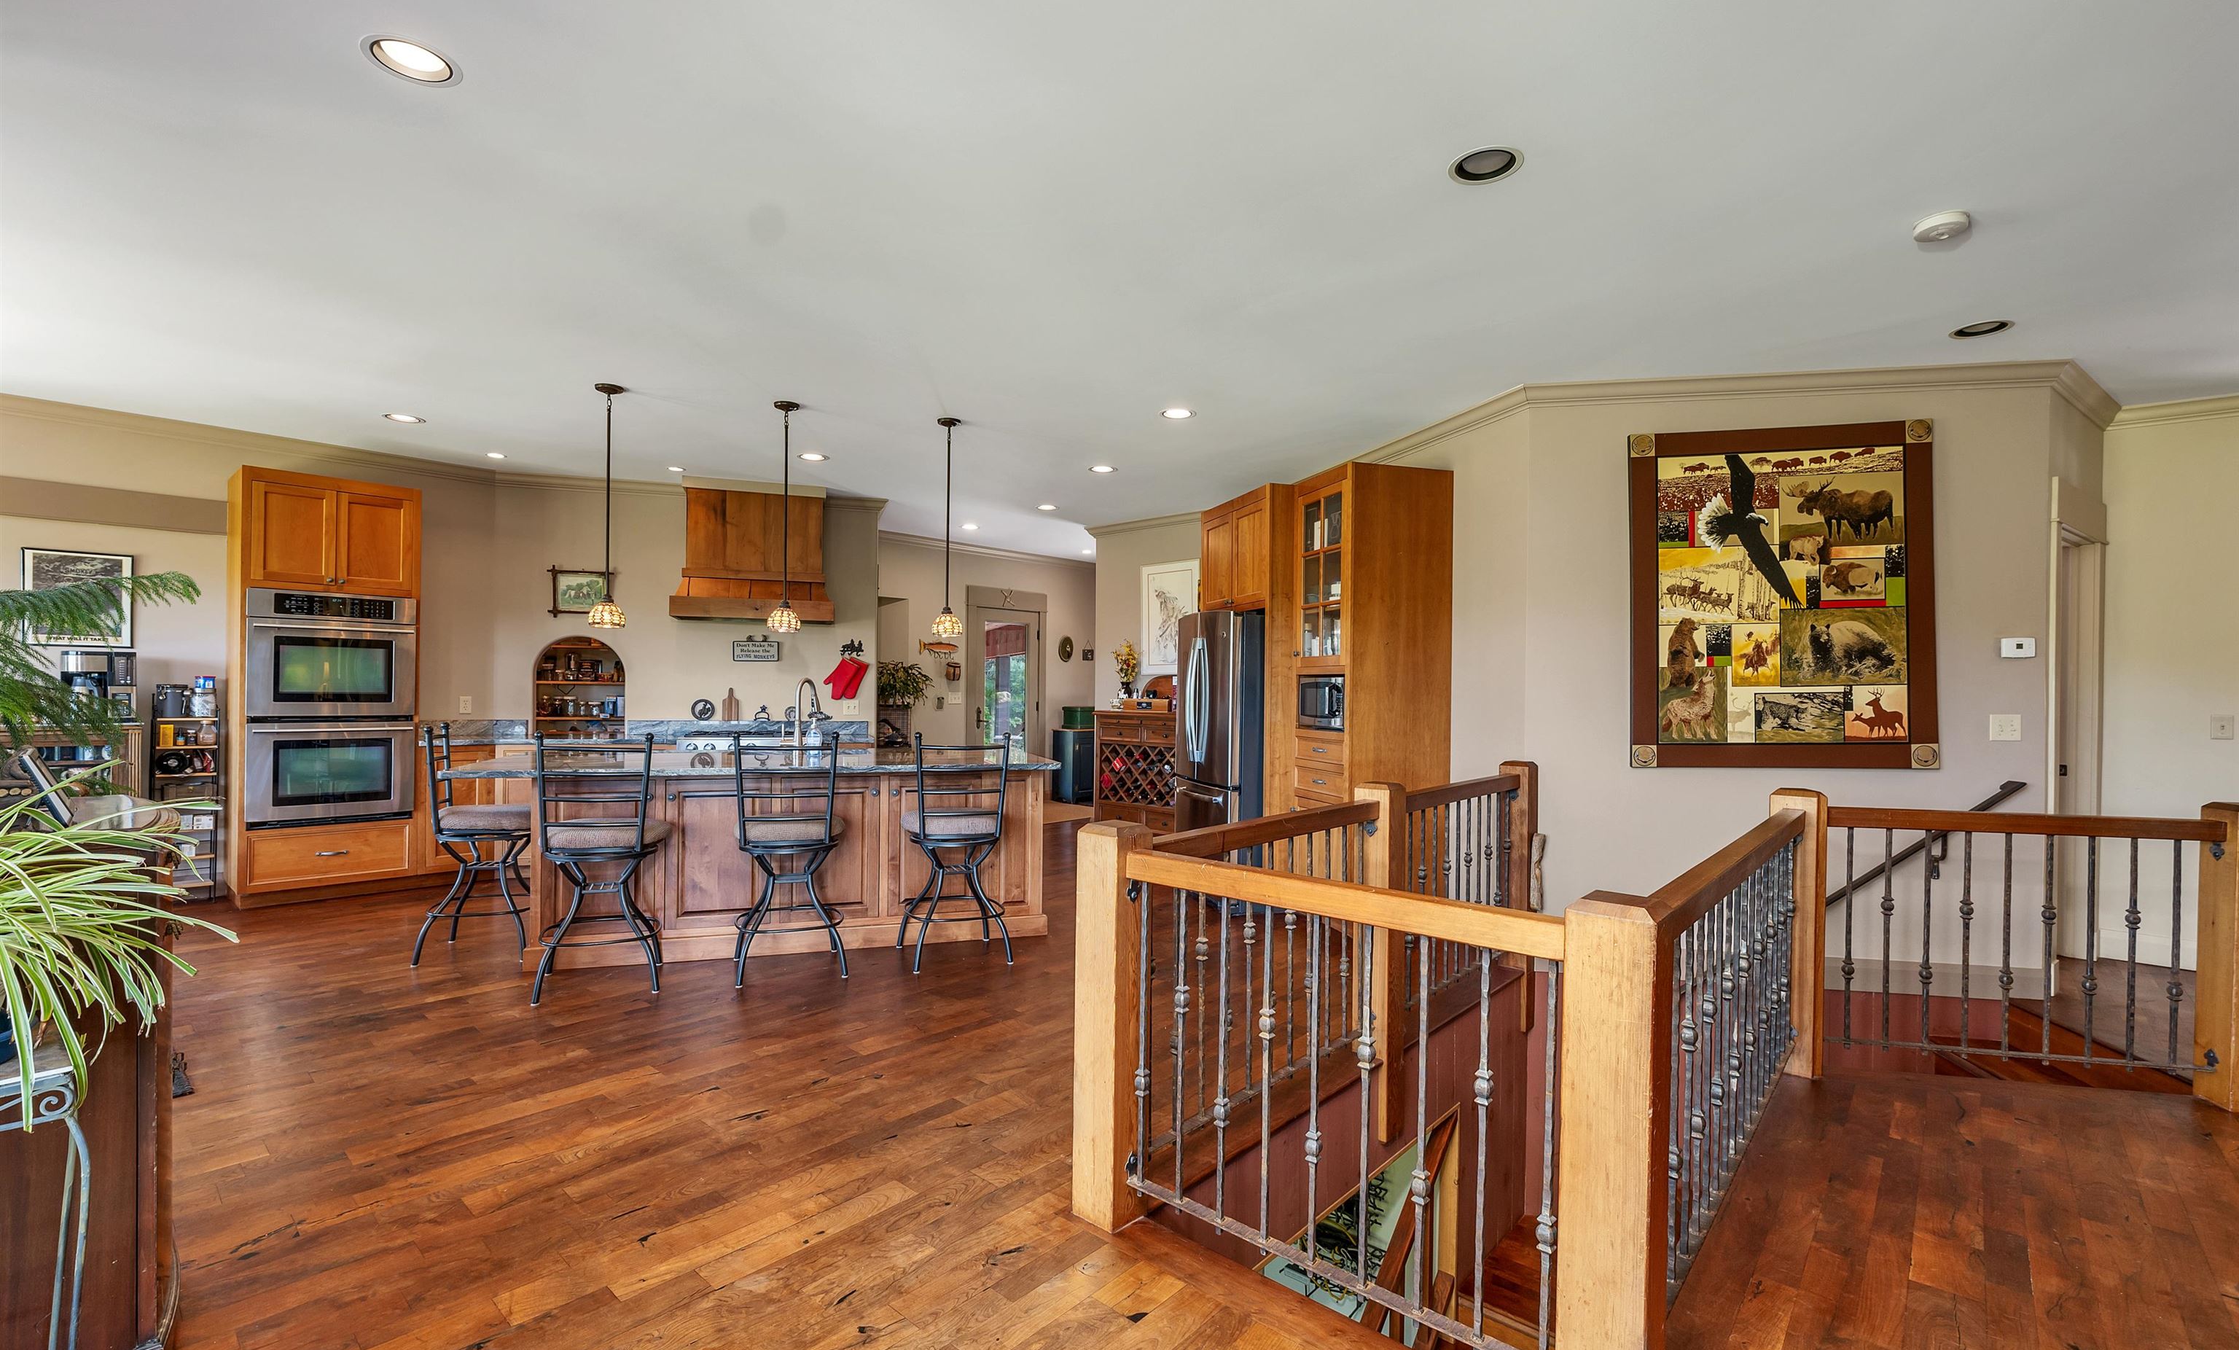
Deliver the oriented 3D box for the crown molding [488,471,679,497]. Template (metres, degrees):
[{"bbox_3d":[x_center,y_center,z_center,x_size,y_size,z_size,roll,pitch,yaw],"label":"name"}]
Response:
[{"bbox_3d":[-3.620,-1.308,6.000,1.140,0.100,0.100,1,-2,-19],"label":"crown molding"}]

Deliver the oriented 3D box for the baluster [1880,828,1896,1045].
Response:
[{"bbox_3d":[2.674,0.921,3.034,0.036,0.768,0.036,1,0,12],"label":"baluster"}]

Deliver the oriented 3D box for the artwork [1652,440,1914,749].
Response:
[{"bbox_3d":[2.960,-0.345,3.916,1.070,1.380,0.035,1,0,9],"label":"artwork"}]

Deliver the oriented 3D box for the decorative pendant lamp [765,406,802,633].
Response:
[{"bbox_3d":[-1.734,-0.805,4.508,0.168,1.177,0.168,1,0,0],"label":"decorative pendant lamp"}]

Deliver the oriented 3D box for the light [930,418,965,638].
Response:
[{"bbox_3d":[-0.950,-0.806,4.800,0.170,1.210,0.170,0,-2,-16],"label":"light"}]

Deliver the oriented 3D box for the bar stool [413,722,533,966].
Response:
[{"bbox_3d":[-3.030,0.784,4.177,0.510,1.090,0.490,1,0,-28],"label":"bar stool"}]

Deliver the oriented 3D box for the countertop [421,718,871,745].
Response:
[{"bbox_3d":[-3.070,0.395,5.930,2.650,0.160,0.640,1,-2,-19],"label":"countertop"}]

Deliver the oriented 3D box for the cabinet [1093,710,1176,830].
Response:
[{"bbox_3d":[0.290,0.870,7.090,0.920,1.130,0.430,-1,-2,33],"label":"cabinet"}]

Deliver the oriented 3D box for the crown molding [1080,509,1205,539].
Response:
[{"bbox_3d":[0.205,-1.248,7.360,1.150,0.100,0.100,-1,-2,33],"label":"crown molding"}]

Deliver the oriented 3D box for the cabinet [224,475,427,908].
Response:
[{"bbox_3d":[-4.910,0.100,5.430,0.630,2.490,0.790,-2,-2,41],"label":"cabinet"}]

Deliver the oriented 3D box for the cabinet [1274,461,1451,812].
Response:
[{"bbox_3d":[1.460,0.115,5.090,0.660,2.470,0.600,1,-2,-19],"label":"cabinet"}]

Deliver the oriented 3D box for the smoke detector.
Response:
[{"bbox_3d":[2.450,-1.328,2.588,0.132,0.042,0.132,1,0,0],"label":"smoke detector"}]

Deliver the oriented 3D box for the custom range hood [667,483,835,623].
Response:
[{"bbox_3d":[-2.567,-0.835,6.177,1.040,0.930,0.500,1,-2,-19],"label":"custom range hood"}]

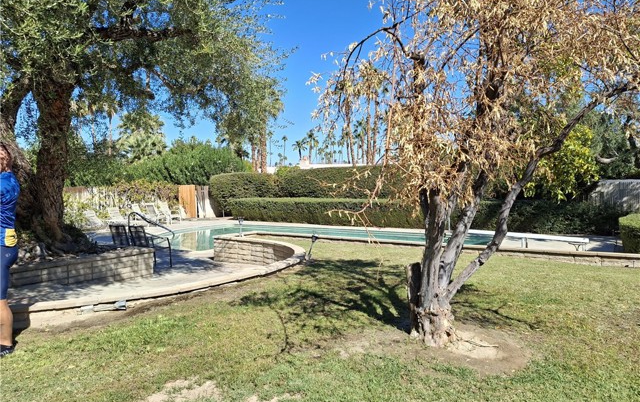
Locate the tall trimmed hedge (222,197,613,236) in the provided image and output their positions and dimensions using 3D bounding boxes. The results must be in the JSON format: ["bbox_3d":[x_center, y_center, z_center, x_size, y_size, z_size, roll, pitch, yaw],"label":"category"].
[{"bbox_3d":[2.800,0.470,19.000,15.900,1.000,1.300,1,1,32],"label":"tall trimmed hedge"}]

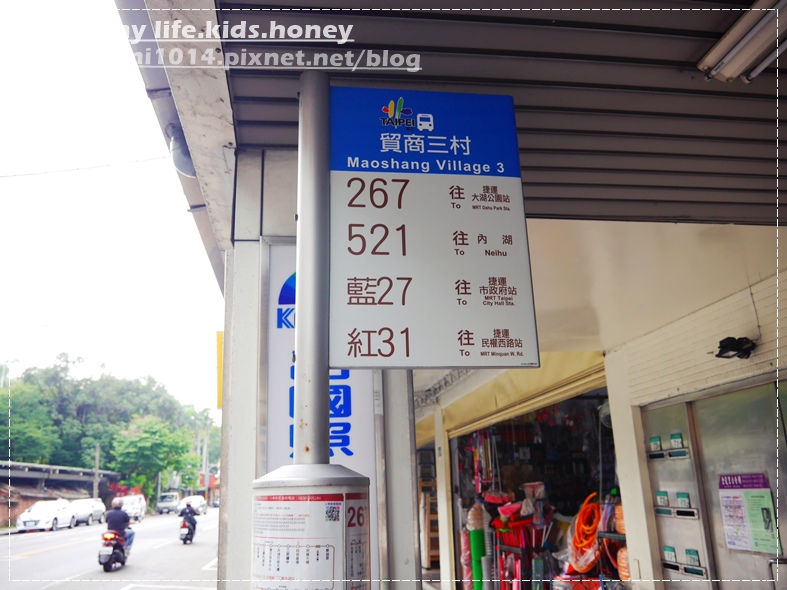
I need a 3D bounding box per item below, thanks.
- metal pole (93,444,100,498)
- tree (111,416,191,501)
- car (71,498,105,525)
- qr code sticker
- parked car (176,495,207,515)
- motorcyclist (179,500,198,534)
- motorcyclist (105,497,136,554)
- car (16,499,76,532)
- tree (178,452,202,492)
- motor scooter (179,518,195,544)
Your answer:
[{"bbox_3d":[-22.183,13.972,47.540,0.300,5.560,0.300,0,-17,-8],"label":"metal pole"},{"bbox_3d":[-23.088,16.121,60.476,7.450,9.060,6.990,0,-17,-8],"label":"tree"},{"bbox_3d":[-20.130,14.180,41.632,1.770,1.580,4.400,0,-17,-8],"label":"car"},{"bbox_3d":[-0.144,0.522,1.514,0.036,0.035,0.002,7,-19,-26],"label":"qr code sticker"},{"bbox_3d":[-18.564,19.288,58.484,1.770,1.560,4.400,-1,-17,-4],"label":"parked car"},{"bbox_3d":[-7.197,7.848,22.488,0.600,1.100,0.720,0,-17,-8],"label":"motorcyclist"},{"bbox_3d":[-6.507,5.488,15.146,0.540,1.260,0.740,0,-17,-8],"label":"motorcyclist"},{"bbox_3d":[-19.274,12.306,35.520,1.770,1.540,4.500,0,-17,-8],"label":"car"},{"bbox_3d":[-23.157,21.236,72.606,3.010,6.370,3.010,0,-17,-8],"label":"tree"},{"bbox_3d":[-7.150,8.127,22.345,0.650,1.080,1.750,0,-17,-8],"label":"motor scooter"}]

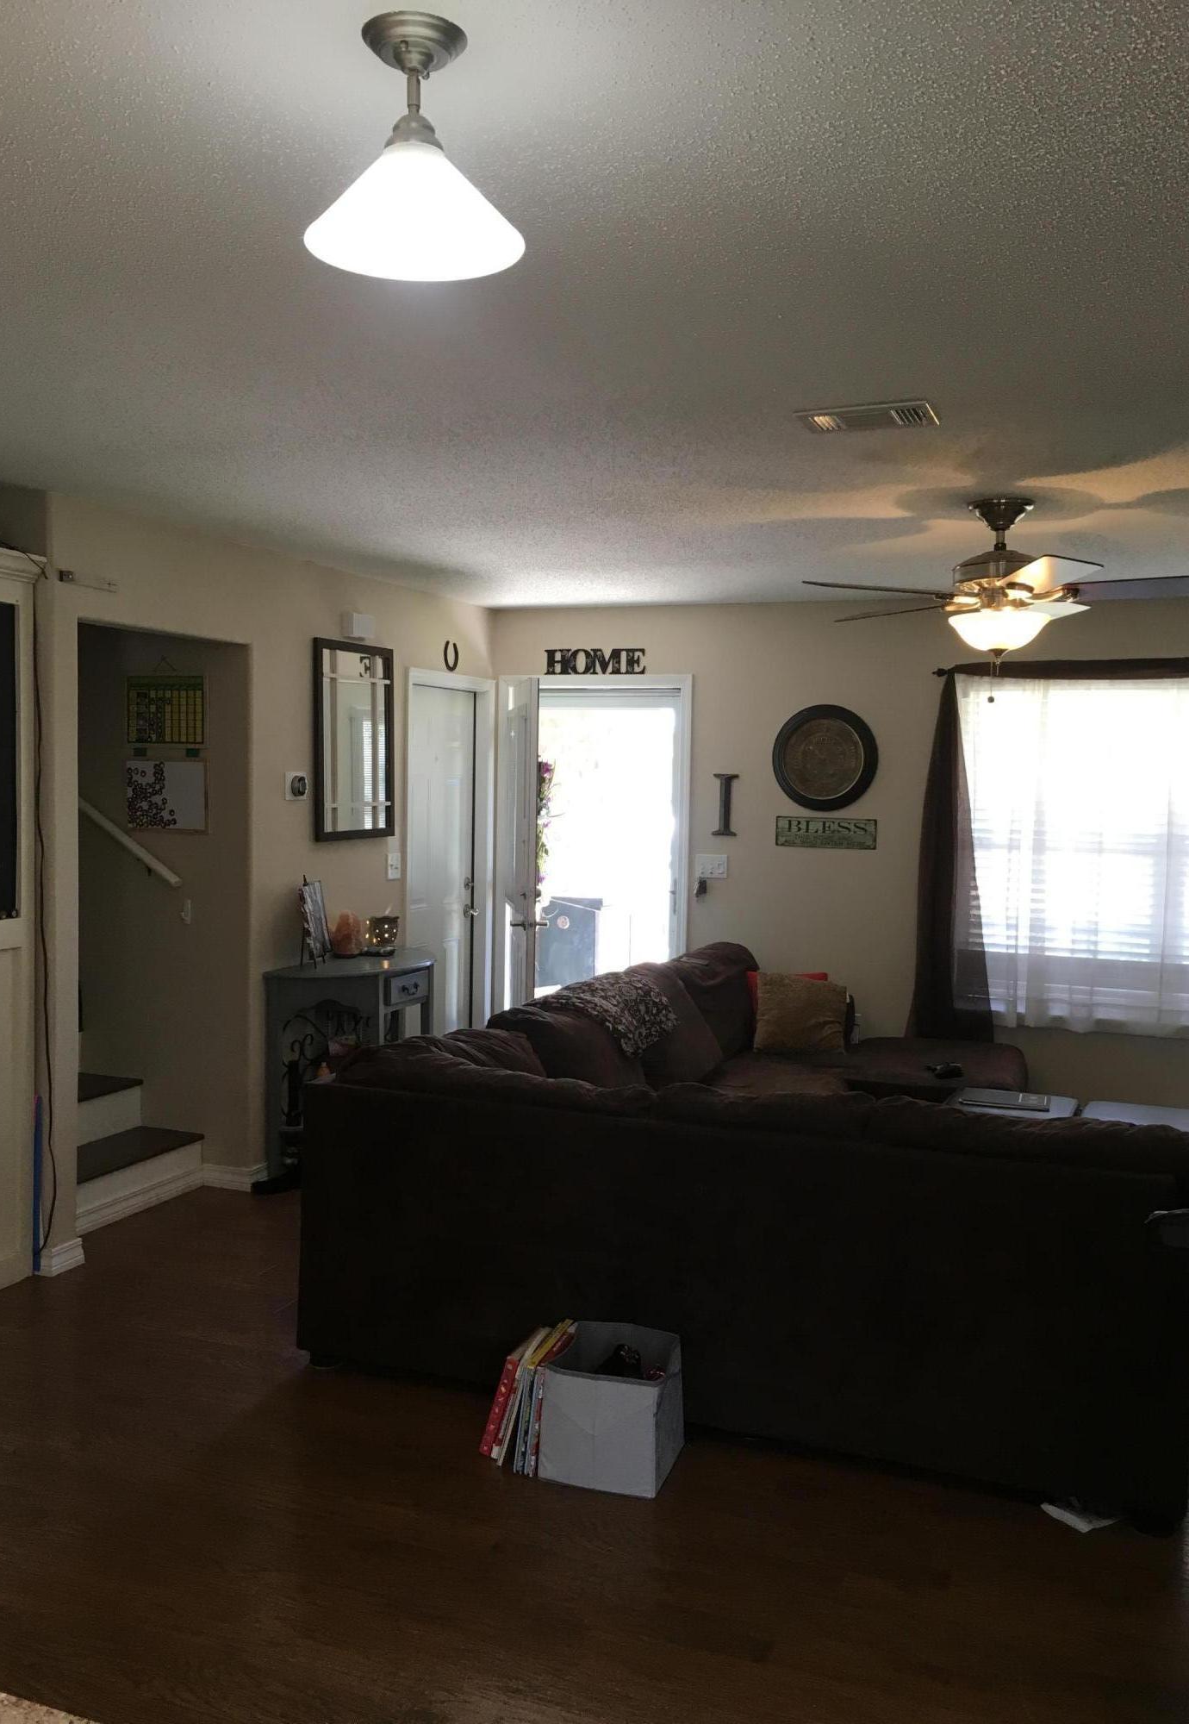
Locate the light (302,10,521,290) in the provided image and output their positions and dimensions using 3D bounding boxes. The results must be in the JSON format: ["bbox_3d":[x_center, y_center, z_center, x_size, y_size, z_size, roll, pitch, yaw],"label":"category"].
[{"bbox_3d":[-0.200,-0.804,1.614,0.250,0.226,0.250,1,4,0],"label":"light"}]

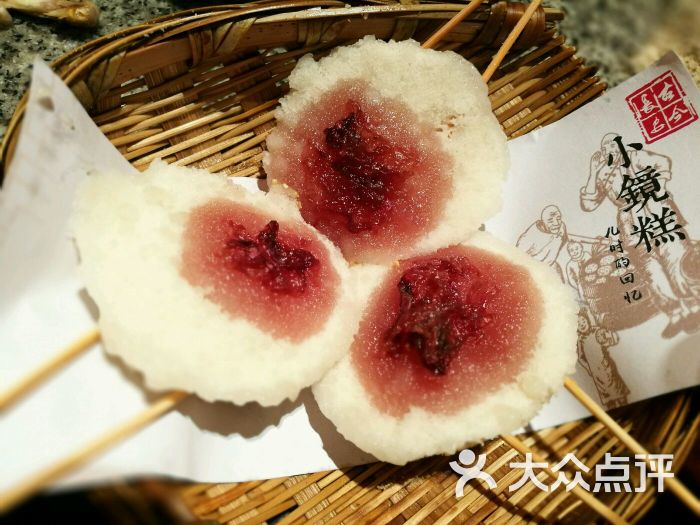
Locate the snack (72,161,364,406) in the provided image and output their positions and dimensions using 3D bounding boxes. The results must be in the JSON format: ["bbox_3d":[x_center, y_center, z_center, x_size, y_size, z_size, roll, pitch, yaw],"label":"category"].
[{"bbox_3d":[-0.038,0.005,0.153,0.083,0.020,0.064,32,56,6],"label":"snack"}]

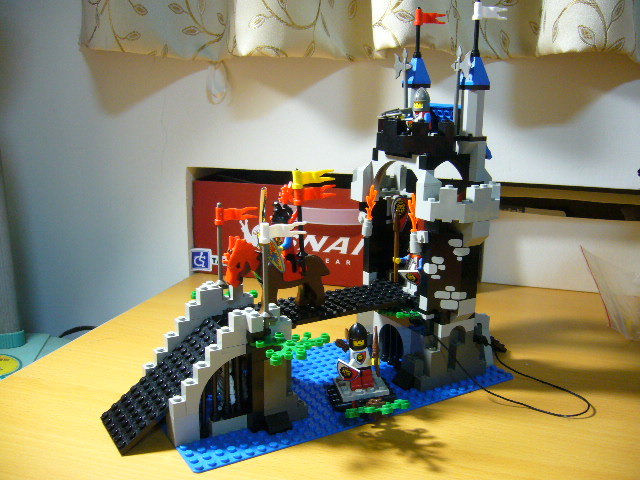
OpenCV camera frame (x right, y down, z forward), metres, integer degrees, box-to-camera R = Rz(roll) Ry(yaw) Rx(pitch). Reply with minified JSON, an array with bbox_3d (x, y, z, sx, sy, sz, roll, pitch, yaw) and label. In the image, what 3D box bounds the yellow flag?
[{"bbox_3d":[-0.004,-0.042,0.442,0.031,0.013,0.007,-5,14,-24],"label":"yellow flag"}]

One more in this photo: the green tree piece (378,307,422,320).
[{"bbox_3d":[0.061,0.054,0.485,0.029,0.006,0.036,-7,15,-31],"label":"green tree piece"}]

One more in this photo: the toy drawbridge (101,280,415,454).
[{"bbox_3d":[-0.036,0.074,0.449,0.220,0.080,0.064,-7,15,-31],"label":"toy drawbridge"}]

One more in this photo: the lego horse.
[{"bbox_3d":[-0.028,0.022,0.442,0.078,0.055,0.017,-7,15,-31],"label":"lego horse"}]

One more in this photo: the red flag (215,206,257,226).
[{"bbox_3d":[-0.058,-0.017,0.453,0.031,0.013,0.007,-4,14,-17],"label":"red flag"}]

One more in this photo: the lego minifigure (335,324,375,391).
[{"bbox_3d":[0.025,0.079,0.438,0.027,0.044,0.020,-4,14,-20],"label":"lego minifigure"}]

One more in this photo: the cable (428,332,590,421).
[{"bbox_3d":[0.133,0.093,0.458,0.084,0.042,0.086,-7,15,-31],"label":"cable"}]

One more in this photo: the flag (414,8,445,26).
[{"bbox_3d":[0.087,-0.175,0.511,0.031,0.013,0.007,-8,16,-33],"label":"flag"}]

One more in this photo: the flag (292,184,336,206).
[{"bbox_3d":[-0.003,-0.030,0.444,0.031,0.013,0.007,-6,15,-26],"label":"flag"}]

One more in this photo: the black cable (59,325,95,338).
[{"bbox_3d":[-0.296,0.112,0.790,0.048,0.017,0.018,5,14,18],"label":"black cable"}]

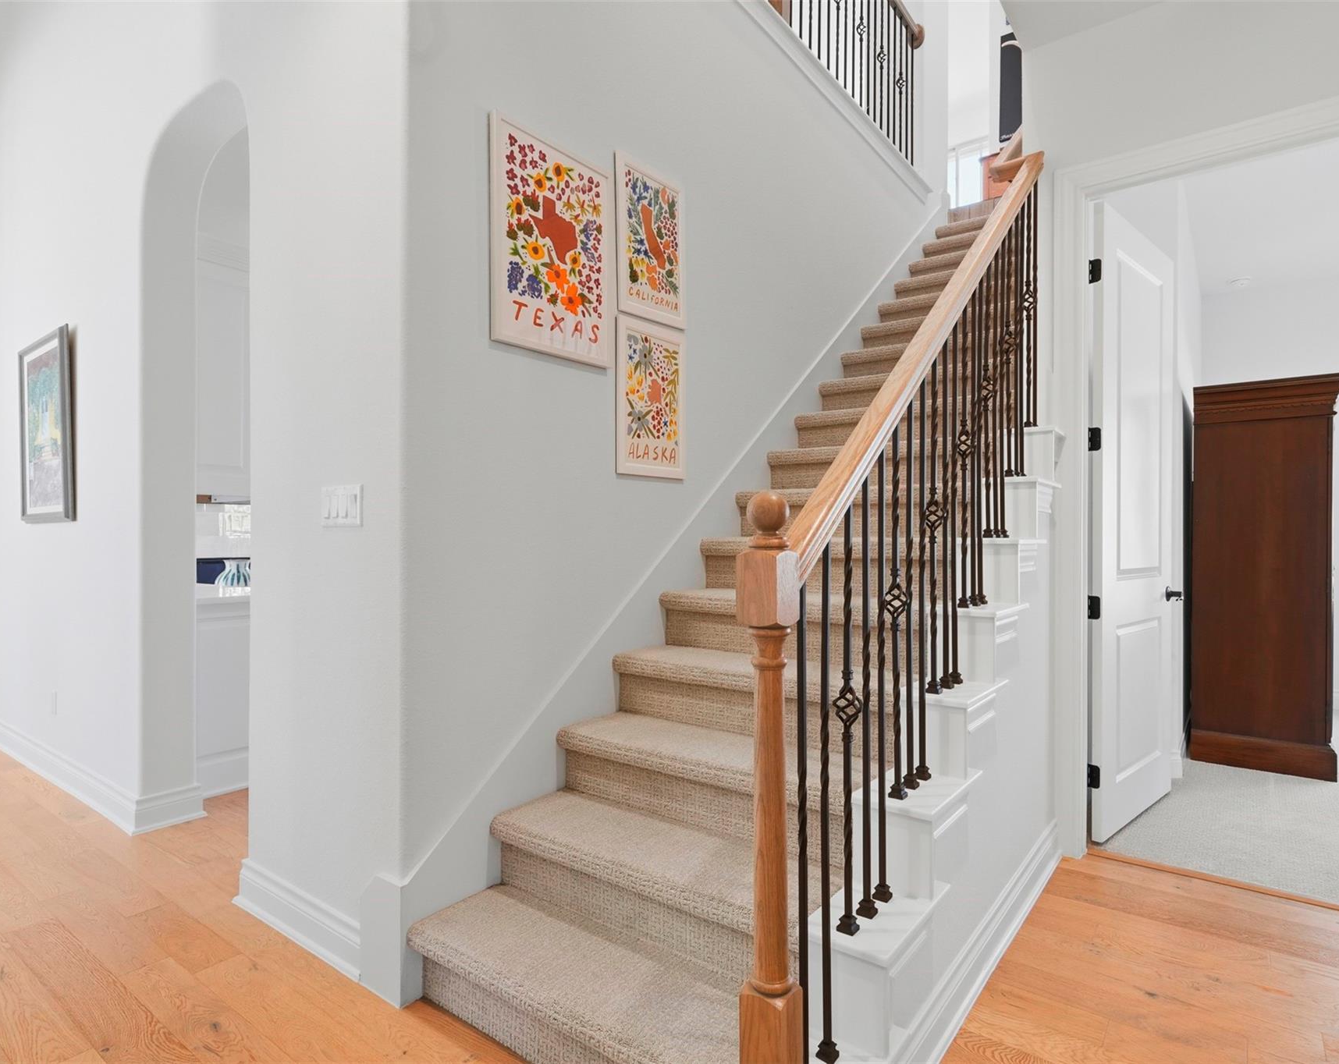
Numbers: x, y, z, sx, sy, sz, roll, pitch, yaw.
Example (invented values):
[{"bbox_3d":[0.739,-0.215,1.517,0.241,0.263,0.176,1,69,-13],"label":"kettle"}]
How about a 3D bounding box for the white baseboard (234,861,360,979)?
[{"bbox_3d":[-1.075,1.098,2.163,0.712,0.134,0.024,0,0,37],"label":"white baseboard"}]

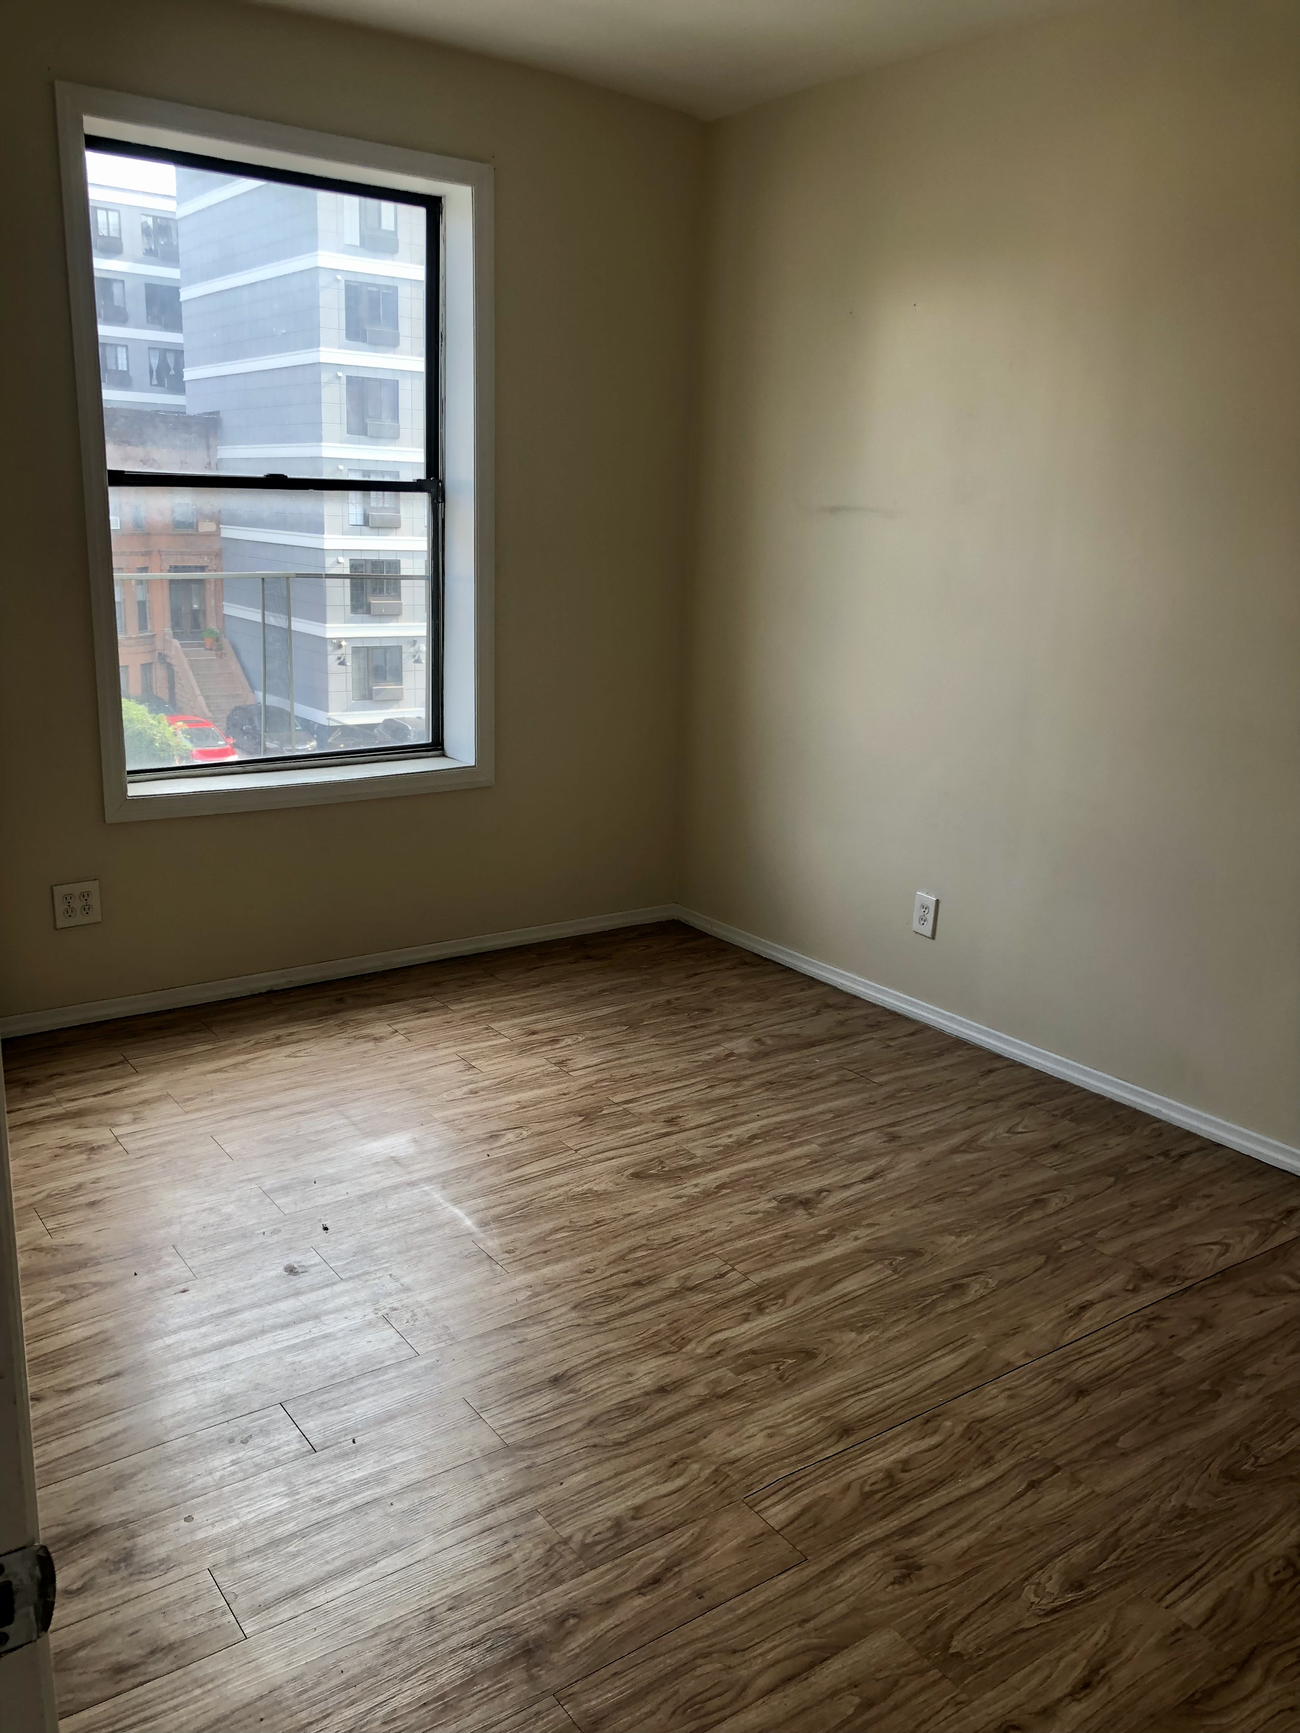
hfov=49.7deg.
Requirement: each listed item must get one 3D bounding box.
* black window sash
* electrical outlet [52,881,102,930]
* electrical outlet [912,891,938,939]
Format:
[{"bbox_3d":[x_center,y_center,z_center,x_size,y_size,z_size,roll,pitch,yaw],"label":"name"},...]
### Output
[{"bbox_3d":[-1.095,-1.135,4.149,1.055,1.701,0.089,-8,17,-35],"label":"black window sash"},{"bbox_3d":[-1.582,0.108,3.882,0.120,0.119,0.013,-8,17,-35],"label":"electrical outlet"},{"bbox_3d":[0.807,0.147,4.127,0.014,0.115,0.073,-8,17,-35],"label":"electrical outlet"}]

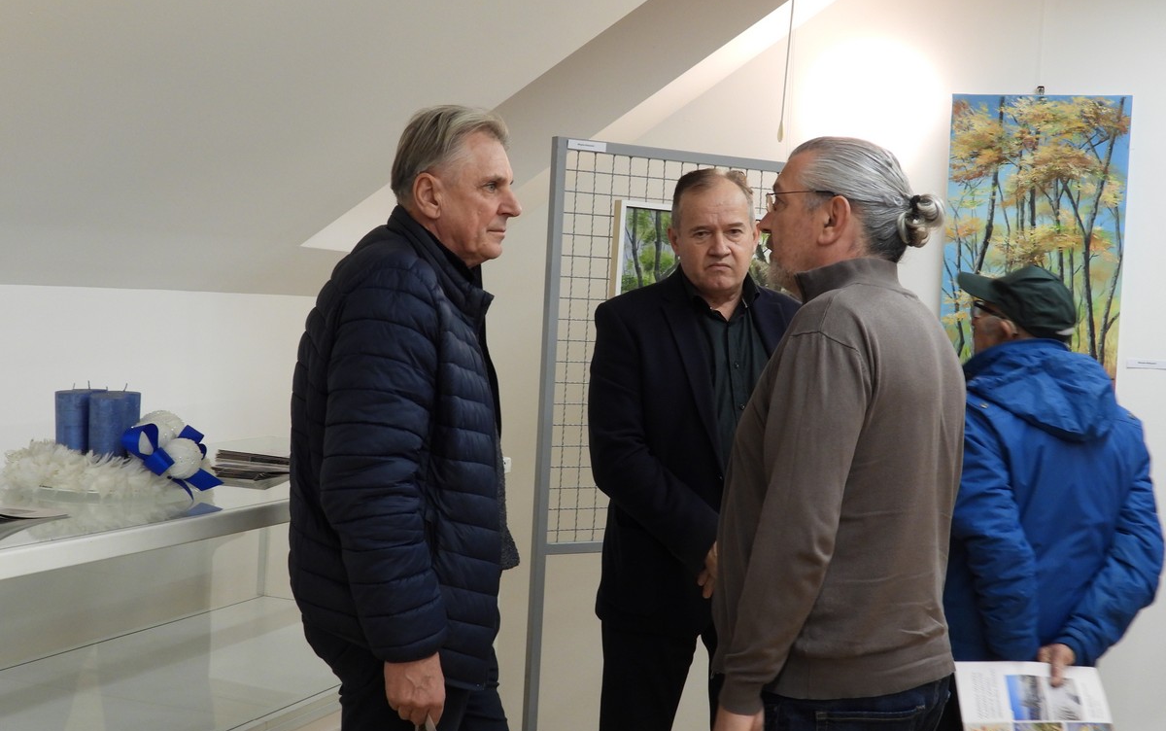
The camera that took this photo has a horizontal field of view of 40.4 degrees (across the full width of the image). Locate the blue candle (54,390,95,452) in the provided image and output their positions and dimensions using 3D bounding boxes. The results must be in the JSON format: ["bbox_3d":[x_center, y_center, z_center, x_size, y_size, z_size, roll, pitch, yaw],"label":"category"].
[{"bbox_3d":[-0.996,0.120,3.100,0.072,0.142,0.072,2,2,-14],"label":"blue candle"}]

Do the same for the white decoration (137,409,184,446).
[{"bbox_3d":[-0.816,0.125,3.060,0.086,0.080,0.084,2,2,-14],"label":"white decoration"}]

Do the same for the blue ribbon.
[{"bbox_3d":[-0.778,0.178,3.000,0.190,0.138,0.120,2,2,-18],"label":"blue ribbon"}]

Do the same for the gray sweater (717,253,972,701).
[{"bbox_3d":[0.395,0.169,2.430,0.360,0.660,0.510,4,2,28],"label":"gray sweater"}]

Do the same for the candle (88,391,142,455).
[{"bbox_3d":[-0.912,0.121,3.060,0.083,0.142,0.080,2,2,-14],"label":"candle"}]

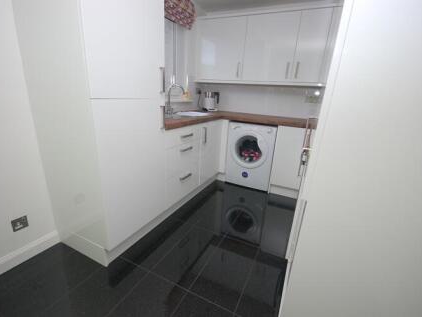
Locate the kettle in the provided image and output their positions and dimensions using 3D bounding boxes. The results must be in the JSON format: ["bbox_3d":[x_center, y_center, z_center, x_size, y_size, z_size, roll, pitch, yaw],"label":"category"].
[{"bbox_3d":[0.004,-0.849,2.943,0.215,0.260,0.160,3,16,-1],"label":"kettle"}]

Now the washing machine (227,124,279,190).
[{"bbox_3d":[0.632,-0.075,2.866,0.600,0.850,0.560,10,18,23],"label":"washing machine"}]

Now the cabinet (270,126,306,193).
[{"bbox_3d":[0.952,0.001,2.425,0.325,0.755,0.020,10,18,23],"label":"cabinet"}]

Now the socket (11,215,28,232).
[{"bbox_3d":[-1.274,0.436,1.334,0.010,0.086,0.086,10,18,23],"label":"socket"}]

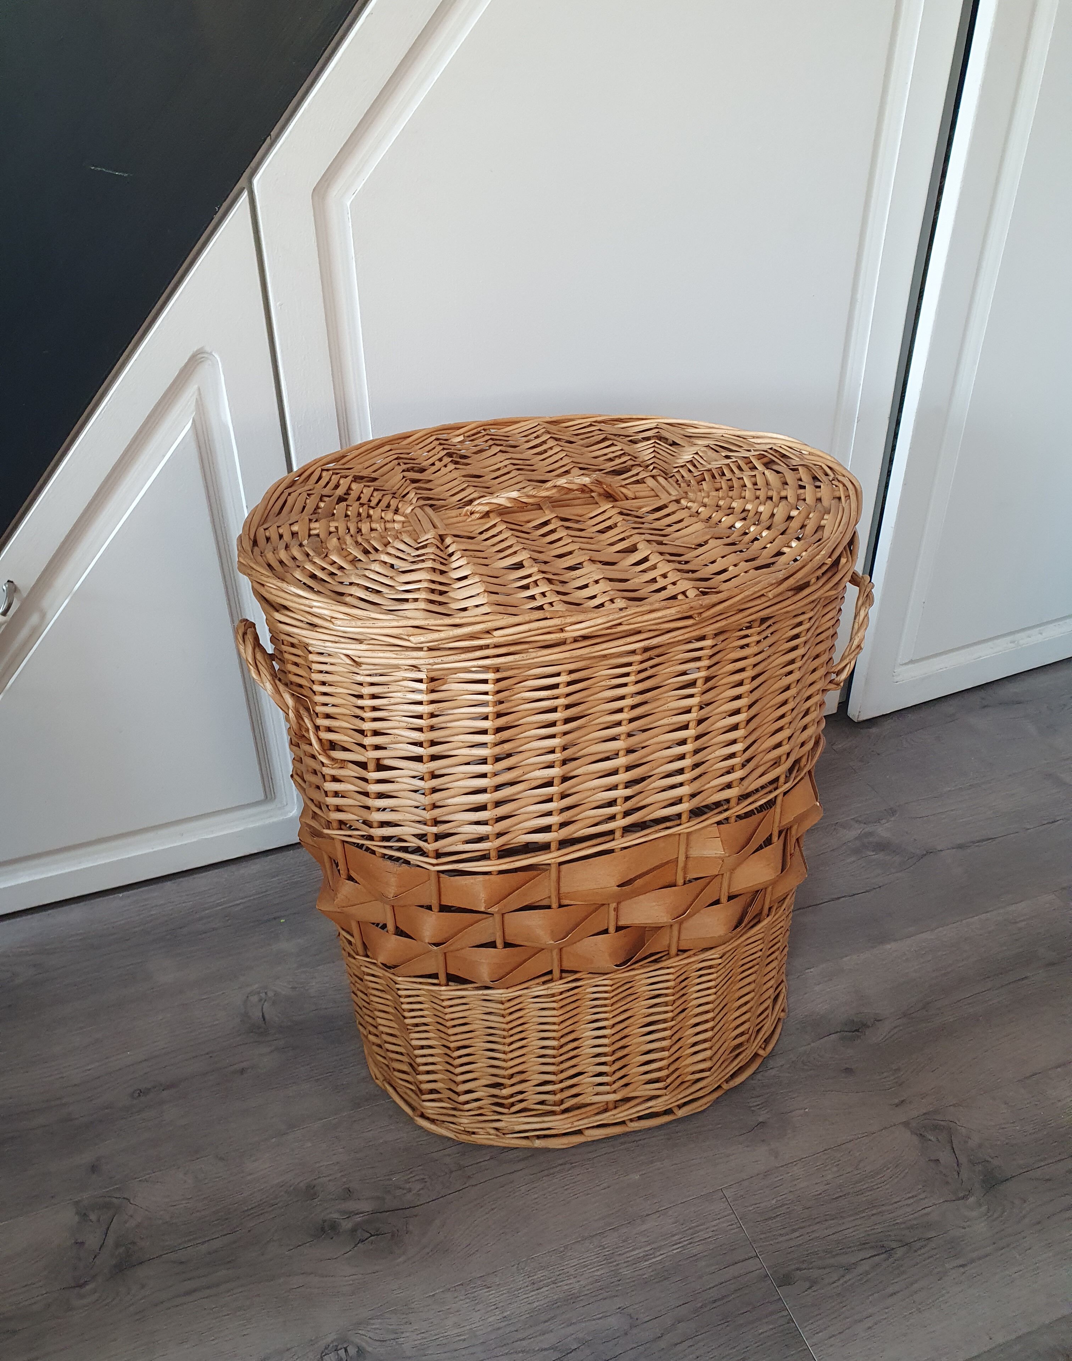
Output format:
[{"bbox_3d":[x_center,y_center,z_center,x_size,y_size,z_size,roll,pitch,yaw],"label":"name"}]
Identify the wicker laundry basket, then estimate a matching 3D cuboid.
[{"bbox_3d":[0.032,0.088,0.977,0.525,0.583,0.345,-9,34,-12],"label":"wicker laundry basket"}]

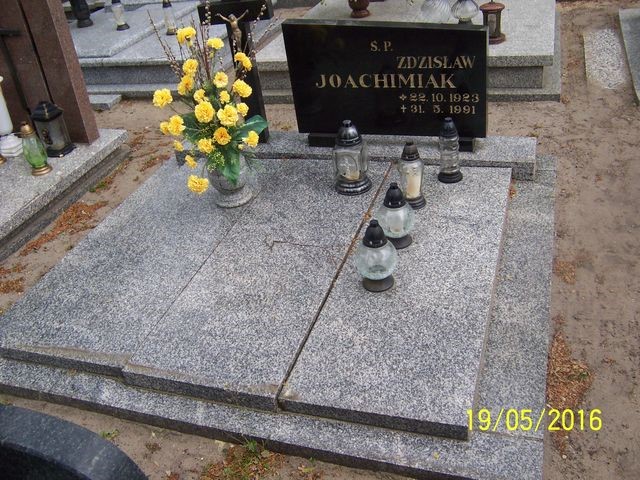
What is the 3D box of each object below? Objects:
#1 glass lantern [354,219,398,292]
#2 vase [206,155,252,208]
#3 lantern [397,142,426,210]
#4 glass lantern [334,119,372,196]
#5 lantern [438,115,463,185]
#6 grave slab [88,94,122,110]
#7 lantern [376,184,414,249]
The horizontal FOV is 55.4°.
[{"bbox_3d":[0.187,0.044,2.042,0.142,0.261,0.142,6,37,19],"label":"glass lantern"},{"bbox_3d":[-0.397,-0.275,2.652,0.198,0.221,0.198,6,37,19],"label":"vase"},{"bbox_3d":[0.383,-0.264,2.437,0.091,0.277,0.091,6,37,19],"label":"lantern"},{"bbox_3d":[0.131,-0.365,2.608,0.157,0.304,0.157,6,37,19],"label":"glass lantern"},{"bbox_3d":[0.555,-0.387,2.585,0.106,0.274,0.106,6,37,19],"label":"lantern"},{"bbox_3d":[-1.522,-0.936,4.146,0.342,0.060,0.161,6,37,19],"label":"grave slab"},{"bbox_3d":[0.285,-0.097,2.237,0.141,0.252,0.141,6,37,19],"label":"lantern"}]

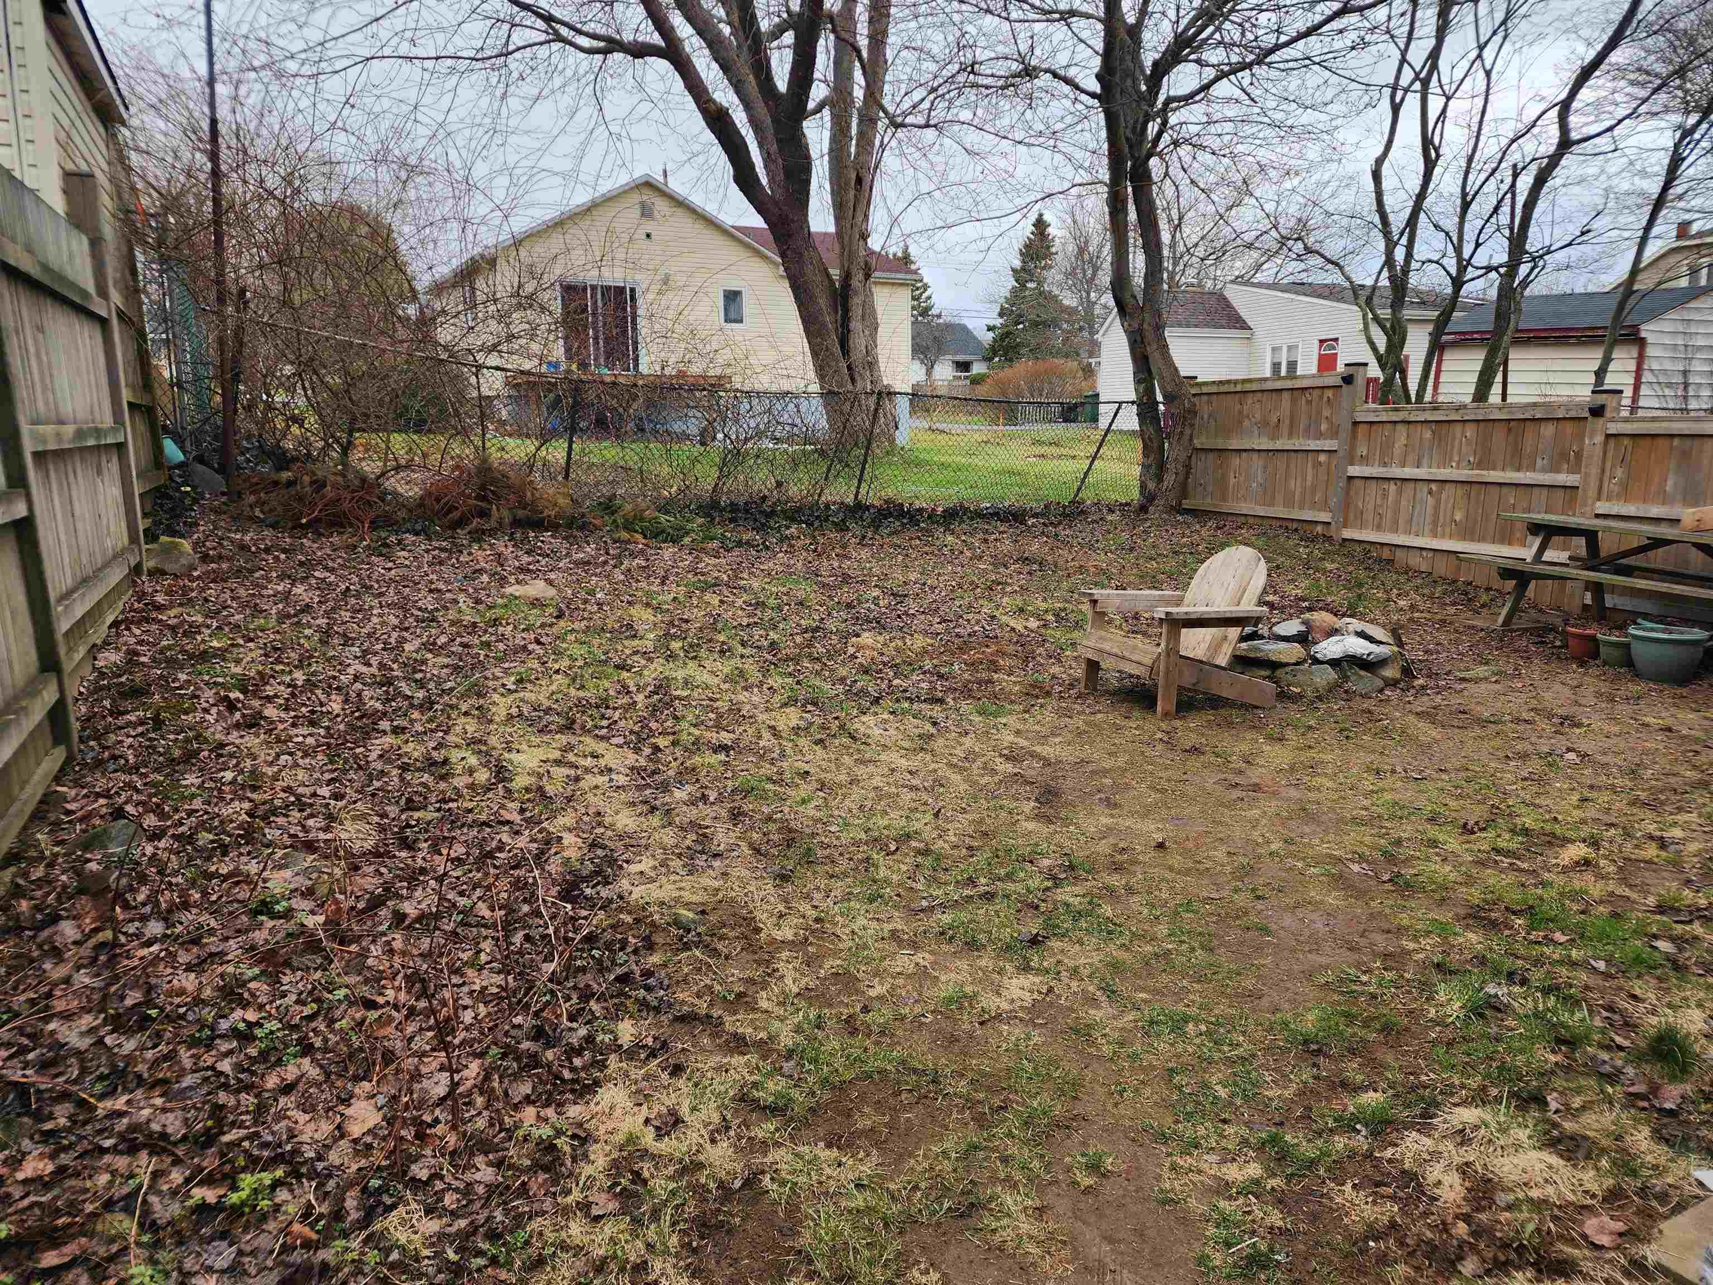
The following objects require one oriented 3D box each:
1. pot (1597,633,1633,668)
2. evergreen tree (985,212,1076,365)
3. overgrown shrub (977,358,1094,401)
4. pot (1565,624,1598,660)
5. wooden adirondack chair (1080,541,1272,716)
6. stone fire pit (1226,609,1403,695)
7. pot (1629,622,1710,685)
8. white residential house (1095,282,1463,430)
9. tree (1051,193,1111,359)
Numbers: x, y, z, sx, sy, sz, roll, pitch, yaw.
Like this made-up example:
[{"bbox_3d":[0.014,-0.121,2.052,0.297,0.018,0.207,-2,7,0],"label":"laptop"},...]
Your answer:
[{"bbox_3d":[4.476,0.039,6.721,0.230,0.195,0.230,0,12,0],"label":"pot"},{"bbox_3d":[9.098,-17.219,59.750,5.200,10.700,5.200,0,12,0],"label":"evergreen tree"},{"bbox_3d":[7.932,-11.149,49.785,5.200,2.800,4.200,0,12,0],"label":"overgrown shrub"},{"bbox_3d":[4.432,-0.007,6.951,0.215,0.185,0.215,0,12,0],"label":"pot"},{"bbox_3d":[1.758,-0.090,6.145,0.910,0.860,0.690,-6,13,-25],"label":"wooden adirondack chair"},{"bbox_3d":[2.682,0.032,6.627,1.060,0.290,1.020,4,13,22],"label":"stone fire pit"},{"bbox_3d":[4.549,0.064,6.401,0.455,0.285,0.455,0,12,0],"label":"pot"},{"bbox_3d":[15.912,-10.159,39.789,13.300,4.800,11.500,-5,13,-21],"label":"white residential house"},{"bbox_3d":[12.538,-18.553,62.541,4.500,12.100,4.500,0,12,0],"label":"tree"}]

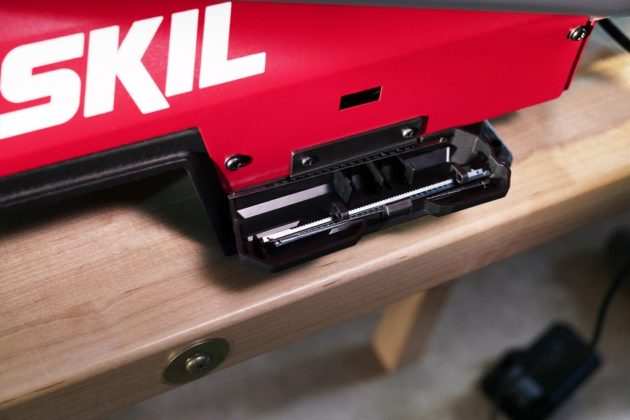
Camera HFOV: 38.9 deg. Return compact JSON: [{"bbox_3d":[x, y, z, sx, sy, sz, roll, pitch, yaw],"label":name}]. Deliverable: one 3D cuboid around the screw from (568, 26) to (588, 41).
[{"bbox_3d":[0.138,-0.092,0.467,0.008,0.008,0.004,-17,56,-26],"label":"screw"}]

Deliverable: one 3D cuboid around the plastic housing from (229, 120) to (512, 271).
[{"bbox_3d":[0.028,-0.006,0.444,0.156,0.024,0.047,-17,56,-26],"label":"plastic housing"}]

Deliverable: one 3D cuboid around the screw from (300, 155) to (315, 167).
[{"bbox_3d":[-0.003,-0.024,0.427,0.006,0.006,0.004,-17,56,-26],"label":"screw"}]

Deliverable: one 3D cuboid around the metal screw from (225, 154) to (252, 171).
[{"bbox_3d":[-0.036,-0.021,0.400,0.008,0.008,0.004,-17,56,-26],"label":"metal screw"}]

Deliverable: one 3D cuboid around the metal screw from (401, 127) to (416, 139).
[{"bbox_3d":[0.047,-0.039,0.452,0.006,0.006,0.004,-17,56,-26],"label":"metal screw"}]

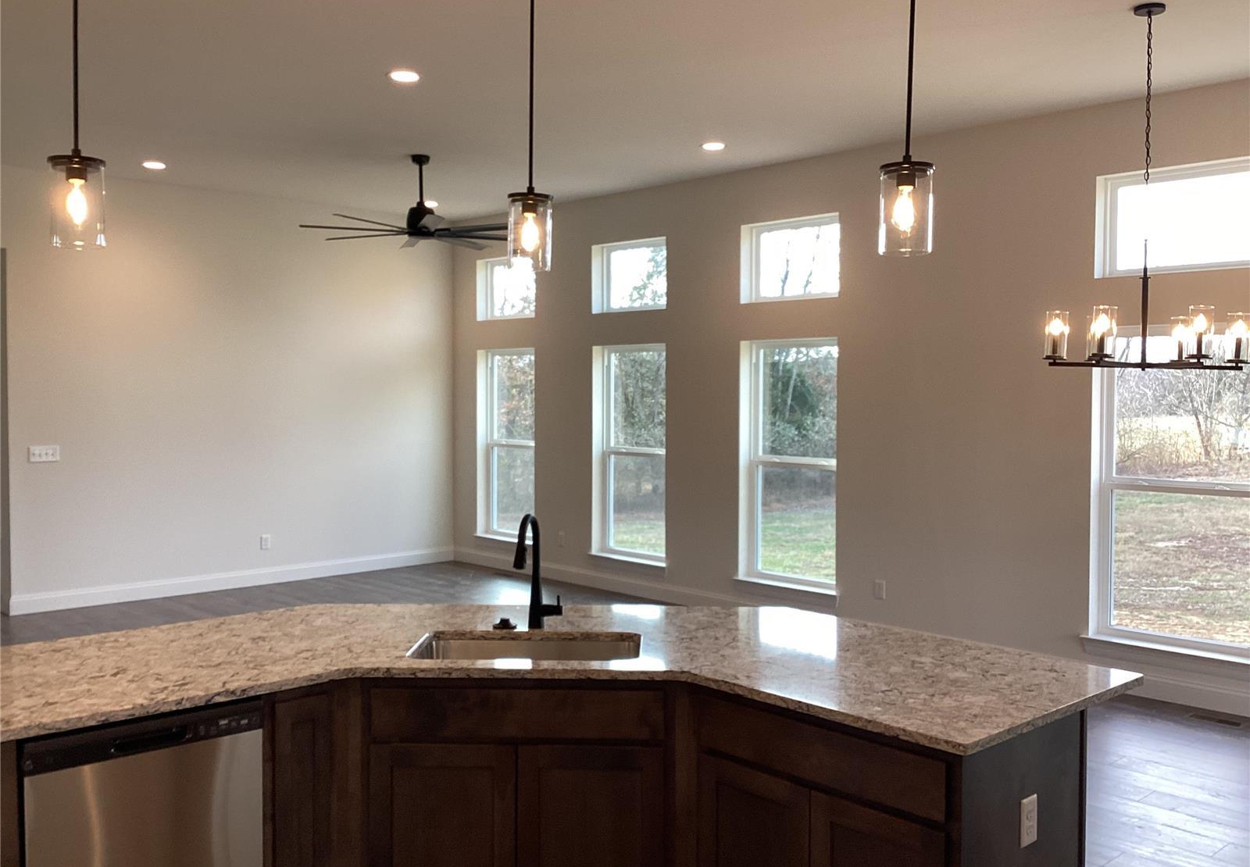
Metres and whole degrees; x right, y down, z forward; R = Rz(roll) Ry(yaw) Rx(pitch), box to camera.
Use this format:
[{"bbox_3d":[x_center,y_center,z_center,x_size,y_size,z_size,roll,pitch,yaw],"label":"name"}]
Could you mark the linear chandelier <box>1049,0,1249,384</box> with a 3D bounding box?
[{"bbox_3d":[2.260,-1.053,4.857,0.810,1.550,0.770,1,2,19],"label":"linear chandelier"}]

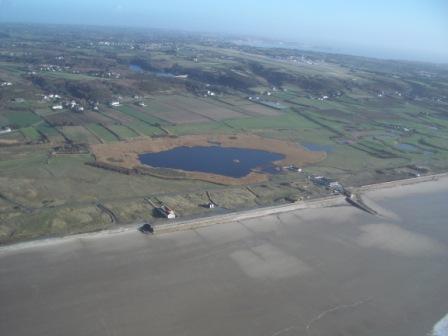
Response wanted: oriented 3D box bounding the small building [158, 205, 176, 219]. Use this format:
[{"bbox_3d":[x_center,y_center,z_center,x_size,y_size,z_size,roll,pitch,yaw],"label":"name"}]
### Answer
[{"bbox_3d":[-79.424,63.169,642.041,10.300,8.000,23.500,-6,19,-35],"label":"small building"}]

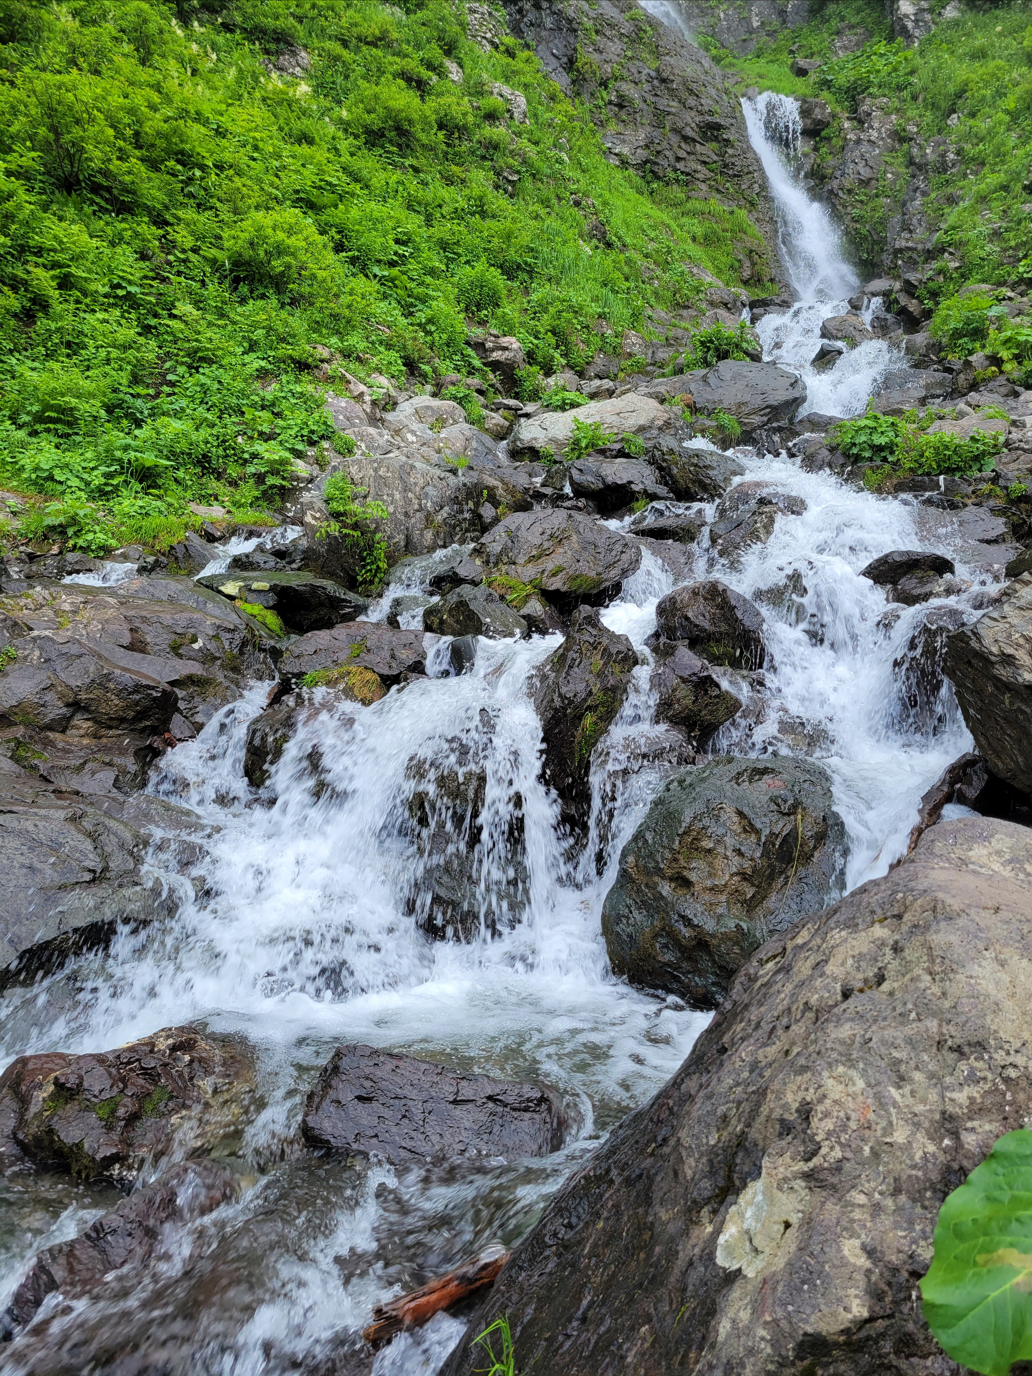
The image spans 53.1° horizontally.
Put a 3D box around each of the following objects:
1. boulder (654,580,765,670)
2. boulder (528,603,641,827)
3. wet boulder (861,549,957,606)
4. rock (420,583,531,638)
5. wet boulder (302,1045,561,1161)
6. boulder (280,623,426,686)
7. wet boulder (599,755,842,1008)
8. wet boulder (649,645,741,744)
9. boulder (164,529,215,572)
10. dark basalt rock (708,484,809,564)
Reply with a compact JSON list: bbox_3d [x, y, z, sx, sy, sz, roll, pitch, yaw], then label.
[{"bbox_3d":[1.086,-0.343,5.800,0.611,0.523,0.580,1,7,11],"label":"boulder"},{"bbox_3d":[0.326,0.170,5.000,0.518,1.130,0.600,0,7,4],"label":"boulder"},{"bbox_3d":[2.618,-0.729,6.900,0.600,0.397,0.500,3,7,21],"label":"wet boulder"},{"bbox_3d":[-0.236,-0.418,5.900,0.598,0.345,0.450,0,7,-2],"label":"rock"},{"bbox_3d":[-0.261,1.346,3.300,0.830,0.298,0.480,-1,7,-12],"label":"wet boulder"},{"bbox_3d":[-0.823,-0.172,5.250,0.729,0.299,0.500,-1,7,-9],"label":"boulder"},{"bbox_3d":[0.874,0.803,4.400,0.998,0.988,0.920,1,7,12],"label":"wet boulder"},{"bbox_3d":[0.910,0.046,5.250,0.453,0.528,0.500,1,7,10],"label":"wet boulder"},{"bbox_3d":[-2.394,-1.003,7.600,0.352,0.321,0.350,-2,7,-17],"label":"boulder"},{"bbox_3d":[1.751,-1.186,7.500,0.686,0.566,0.650,2,7,13],"label":"dark basalt rock"}]

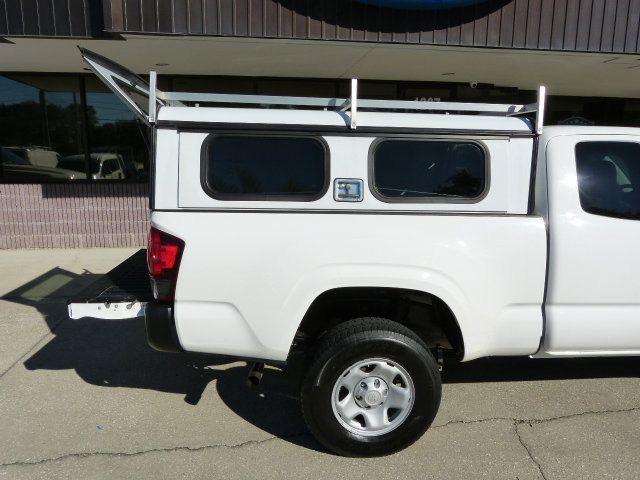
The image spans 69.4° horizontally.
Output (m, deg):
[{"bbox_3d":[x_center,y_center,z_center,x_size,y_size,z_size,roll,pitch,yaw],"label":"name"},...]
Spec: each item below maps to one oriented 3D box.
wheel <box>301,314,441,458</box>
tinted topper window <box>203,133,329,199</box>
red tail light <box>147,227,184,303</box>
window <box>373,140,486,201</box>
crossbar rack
[{"bbox_3d":[0.271,0.791,2.499,0.765,0.760,0.250,1,9,-5],"label":"wheel"},{"bbox_3d":[-0.265,-0.358,2.278,0.627,0.337,0.035,1,-2,-5],"label":"tinted topper window"},{"bbox_3d":[-0.749,0.111,2.276,0.172,0.365,0.165,1,9,-5],"label":"red tail light"},{"bbox_3d":[0.564,-0.355,2.353,0.627,0.330,0.035,1,-2,-5],"label":"window"},{"bbox_3d":[0.117,-0.780,2.975,1.990,0.250,1.360,1,9,-5],"label":"crossbar rack"}]

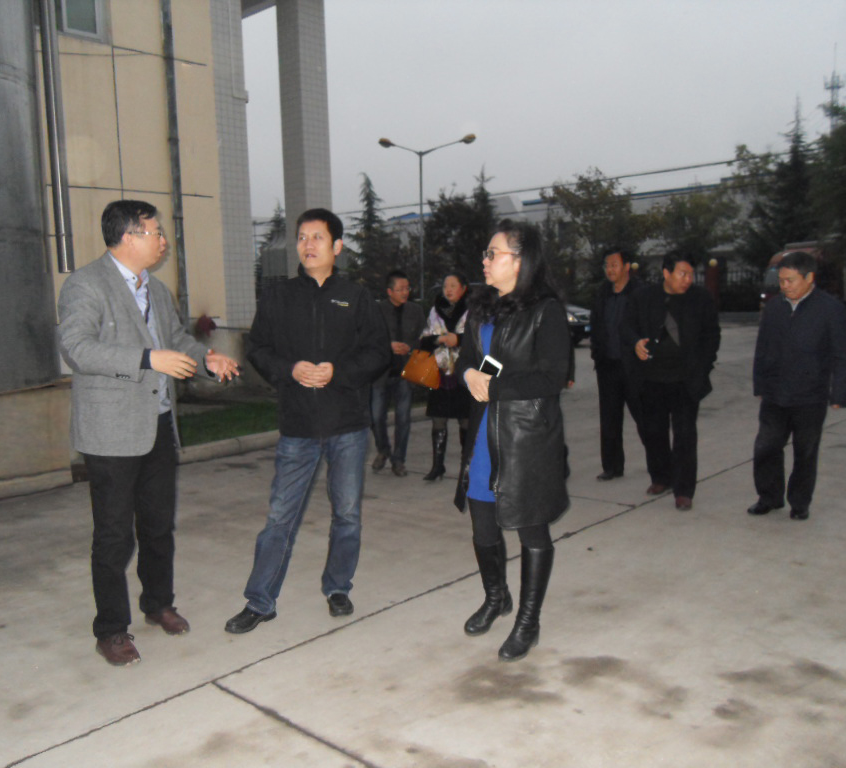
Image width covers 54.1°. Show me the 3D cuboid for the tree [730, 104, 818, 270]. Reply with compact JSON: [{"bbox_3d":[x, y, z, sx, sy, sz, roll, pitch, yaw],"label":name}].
[{"bbox_3d":[13.193,-6.138,30.397,3.600,8.014,3.600,1,6,23],"label":"tree"}]

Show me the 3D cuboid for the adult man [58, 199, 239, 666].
[{"bbox_3d":[-1.068,0.167,3.235,0.570,1.740,0.530,3,7,39],"label":"adult man"}]

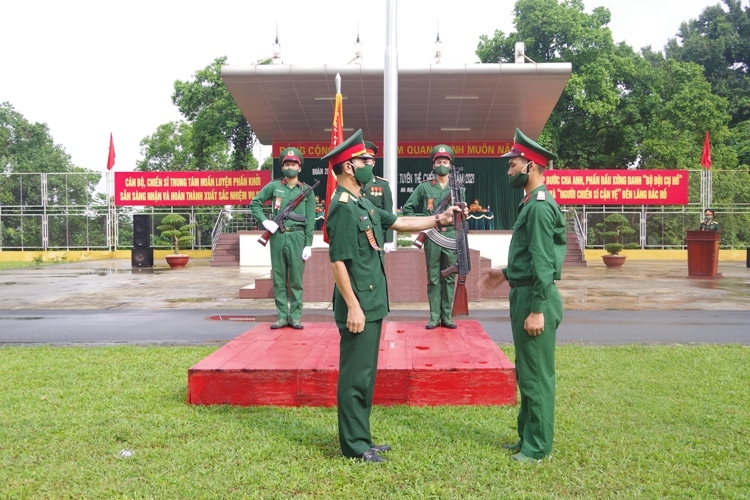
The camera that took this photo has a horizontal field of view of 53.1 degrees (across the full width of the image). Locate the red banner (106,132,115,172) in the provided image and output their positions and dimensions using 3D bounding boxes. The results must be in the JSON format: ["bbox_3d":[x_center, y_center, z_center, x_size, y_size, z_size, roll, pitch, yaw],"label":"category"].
[{"bbox_3d":[-9.259,-3.455,26.300,0.300,1.340,0.220,0,2,2],"label":"red banner"}]

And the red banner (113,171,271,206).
[{"bbox_3d":[-6.334,-2.147,26.100,5.500,1.200,0.060,0,2,2],"label":"red banner"}]

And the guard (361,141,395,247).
[{"bbox_3d":[-0.085,-0.130,7.499,0.560,1.840,0.400,0,1,2],"label":"guard"}]

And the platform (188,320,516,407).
[{"bbox_3d":[-0.120,0.942,6.687,2.320,0.260,2.770,0,1,2],"label":"platform"}]

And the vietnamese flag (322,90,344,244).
[{"bbox_3d":[-0.410,-0.820,7.500,0.250,1.550,0.220,0,2,2],"label":"vietnamese flag"}]

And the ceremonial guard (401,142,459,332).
[{"bbox_3d":[0.584,-0.152,7.620,0.620,1.830,0.420,0,2,2],"label":"ceremonial guard"}]

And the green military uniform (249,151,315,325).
[{"bbox_3d":[-0.938,-0.115,7.559,0.640,1.810,0.440,0,1,2],"label":"green military uniform"}]

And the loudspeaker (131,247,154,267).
[{"bbox_3d":[-7.858,0.270,25.415,0.610,0.650,0.620,0,2,-8],"label":"loudspeaker"}]

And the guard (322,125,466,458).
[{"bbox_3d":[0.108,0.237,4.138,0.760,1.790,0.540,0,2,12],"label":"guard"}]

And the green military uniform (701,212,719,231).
[{"bbox_3d":[8.232,-0.174,18.400,0.500,1.670,0.350,1,2,37],"label":"green military uniform"}]

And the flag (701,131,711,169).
[{"bbox_3d":[12.591,-3.844,28.410,0.420,1.460,0.300,0,1,2],"label":"flag"}]

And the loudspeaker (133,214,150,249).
[{"bbox_3d":[-7.878,-0.593,25.343,0.480,1.090,0.480,0,2,-8],"label":"loudspeaker"}]

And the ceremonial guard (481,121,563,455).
[{"bbox_3d":[0.817,0.233,4.157,0.480,1.800,0.520,0,1,-3],"label":"ceremonial guard"}]

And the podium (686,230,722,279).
[{"bbox_3d":[7.877,0.093,17.900,0.680,1.160,0.560,2,3,41],"label":"podium"}]

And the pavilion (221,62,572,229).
[{"bbox_3d":[0.702,-2.469,22.900,9.600,5.250,5.300,0,2,3],"label":"pavilion"}]

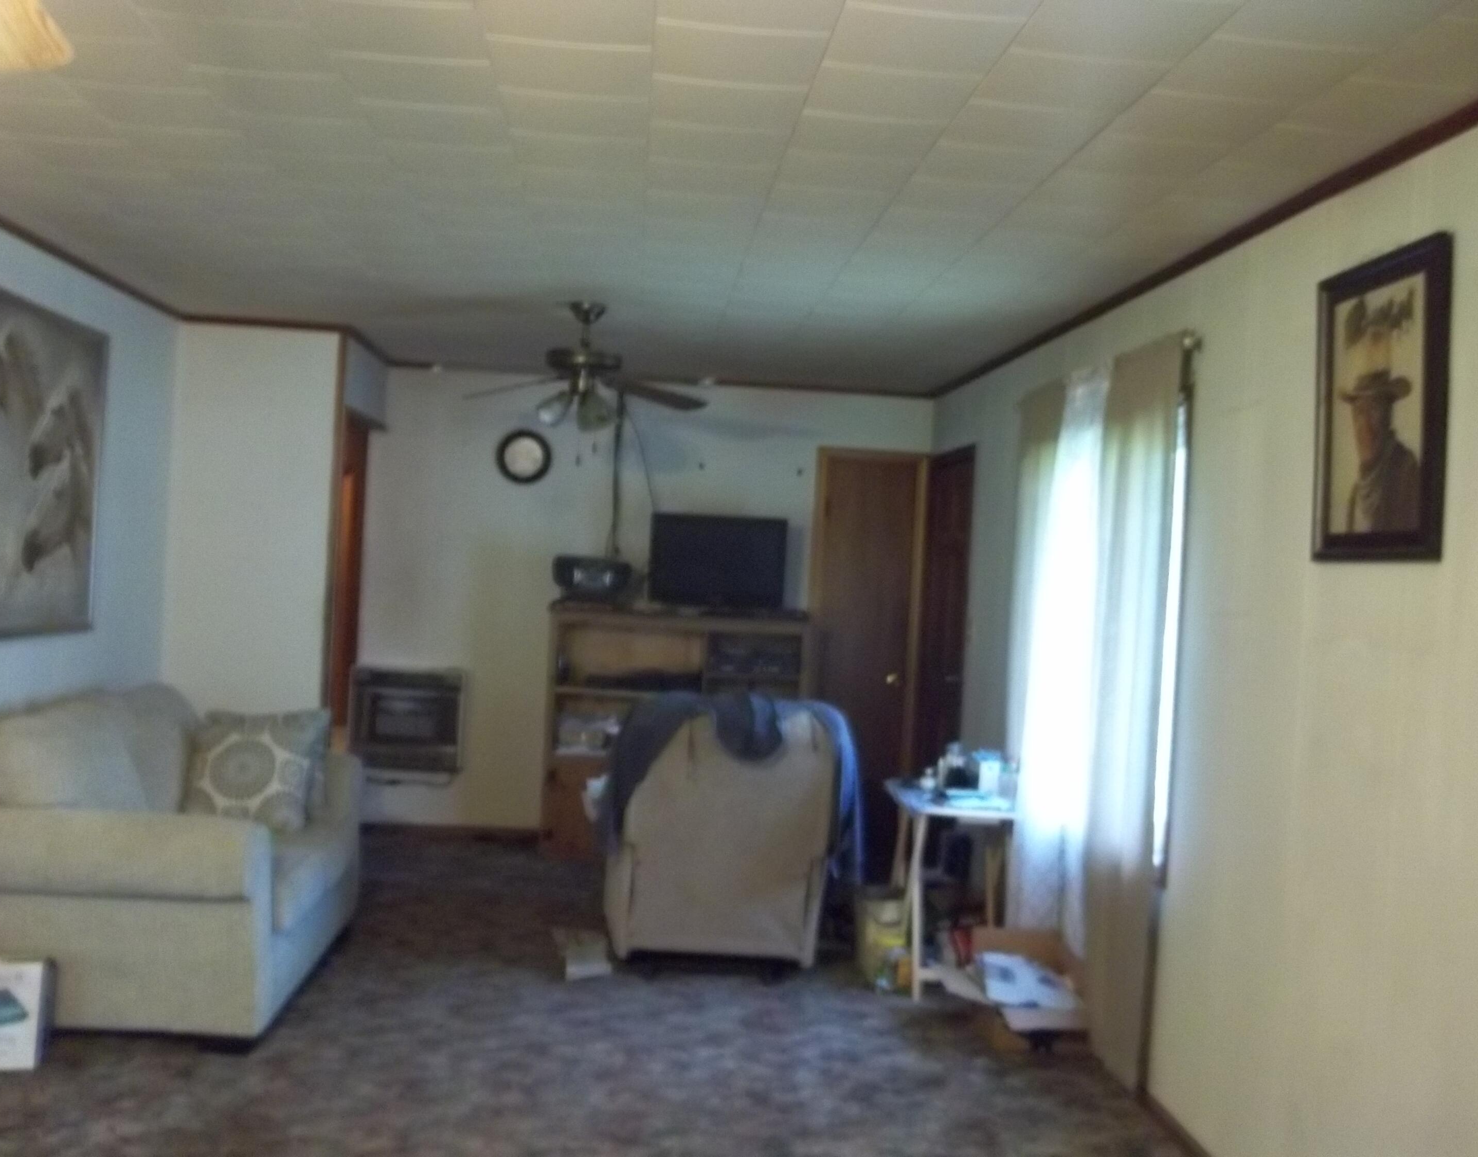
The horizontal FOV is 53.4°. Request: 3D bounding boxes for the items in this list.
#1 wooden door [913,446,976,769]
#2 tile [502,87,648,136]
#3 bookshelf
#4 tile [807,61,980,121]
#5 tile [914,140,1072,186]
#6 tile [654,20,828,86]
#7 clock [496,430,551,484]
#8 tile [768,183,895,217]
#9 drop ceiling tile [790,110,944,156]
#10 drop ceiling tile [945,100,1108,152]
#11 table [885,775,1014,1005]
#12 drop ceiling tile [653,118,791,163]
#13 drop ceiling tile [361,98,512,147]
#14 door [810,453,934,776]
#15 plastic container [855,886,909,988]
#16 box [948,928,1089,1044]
[{"bbox_3d":[1.006,0.405,7.320,0.070,2.073,1.022,3,1,-4],"label":"wooden door"},{"bbox_3d":[-0.339,-0.982,3.108,0.305,0.020,0.305,3,1,-4],"label":"tile"},{"bbox_3d":[-0.342,0.783,7.593,1.290,1.240,0.460,3,1,-4],"label":"bookshelf"},{"bbox_3d":[0.300,-0.971,2.931,0.307,0.020,0.303,3,1,-4],"label":"tile"},{"bbox_3d":[0.570,-0.945,3.332,0.305,0.020,0.305,3,1,-4],"label":"tile"},{"bbox_3d":[-0.001,-0.967,2.698,0.305,0.020,0.305,3,1,-4],"label":"tile"},{"bbox_3d":[-1.073,-0.602,7.355,0.272,0.272,0.045,3,0,-4],"label":"clock"},{"bbox_3d":[0.224,-0.953,3.695,0.305,0.016,0.300,3,0,-4],"label":"tile"},{"bbox_3d":[0.269,-0.952,3.162,0.305,0.020,0.305,3,1,-4],"label":"drop ceiling tile"},{"bbox_3d":[0.582,-0.930,3.008,0.305,0.016,0.300,3,0,-4],"label":"drop ceiling tile"},{"bbox_3d":[0.778,1.100,5.193,0.430,0.660,0.500,3,1,-4],"label":"table"},{"bbox_3d":[-0.046,-0.970,3.286,0.305,0.020,0.305,3,1,-4],"label":"drop ceiling tile"},{"bbox_3d":[-0.662,-1.008,3.239,0.305,0.020,0.305,3,1,-4],"label":"drop ceiling tile"},{"bbox_3d":[0.638,0.373,7.510,0.585,2.045,0.080,3,1,-4],"label":"door"},{"bbox_3d":[0.483,1.212,4.972,0.160,0.325,0.200,3,0,-4],"label":"plastic container"},{"bbox_3d":[0.886,1.306,4.763,0.370,0.270,0.450,3,1,-4],"label":"box"}]

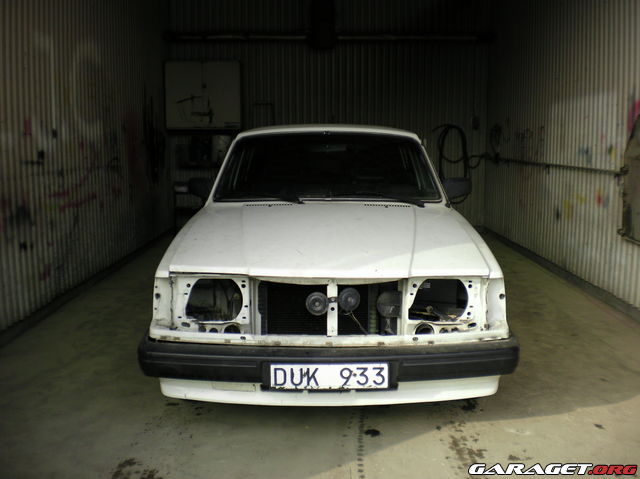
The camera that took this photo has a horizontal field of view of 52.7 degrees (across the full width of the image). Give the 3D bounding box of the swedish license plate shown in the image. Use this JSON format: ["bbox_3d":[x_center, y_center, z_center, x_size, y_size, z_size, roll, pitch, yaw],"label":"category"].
[{"bbox_3d":[0.040,0.554,2.625,0.480,0.110,0.020,0,9,0],"label":"swedish license plate"}]

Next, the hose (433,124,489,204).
[{"bbox_3d":[1.956,-1.044,9.000,0.780,1.120,0.150,0,9,0],"label":"hose"}]

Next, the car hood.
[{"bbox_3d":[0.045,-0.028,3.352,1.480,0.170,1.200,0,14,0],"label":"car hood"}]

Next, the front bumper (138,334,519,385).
[{"bbox_3d":[0.039,0.495,2.833,1.680,0.160,0.420,0,9,0],"label":"front bumper"}]

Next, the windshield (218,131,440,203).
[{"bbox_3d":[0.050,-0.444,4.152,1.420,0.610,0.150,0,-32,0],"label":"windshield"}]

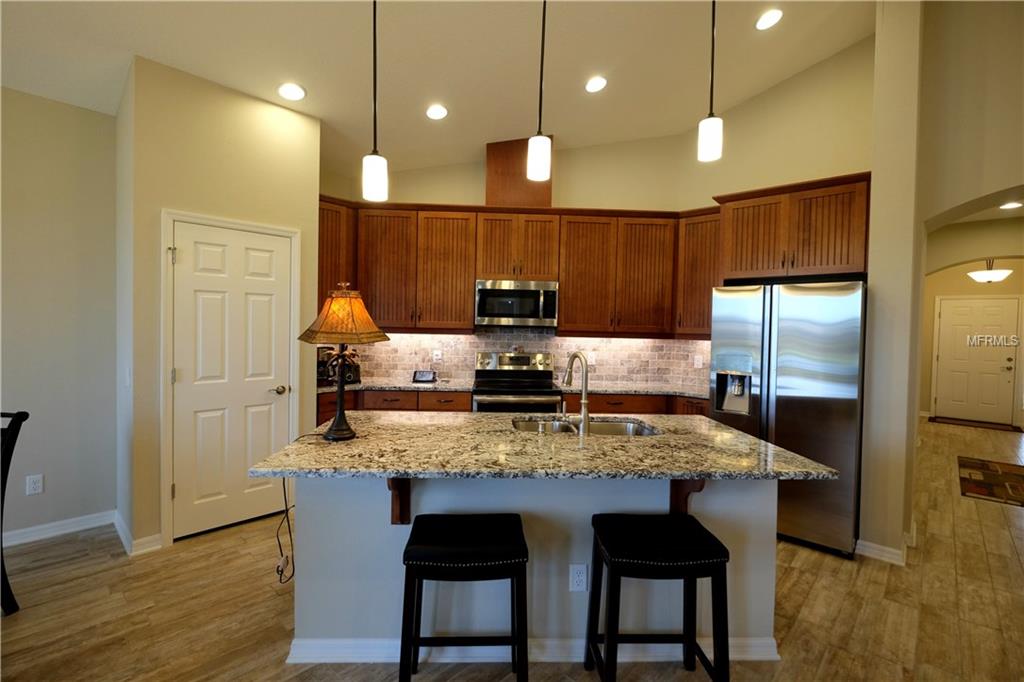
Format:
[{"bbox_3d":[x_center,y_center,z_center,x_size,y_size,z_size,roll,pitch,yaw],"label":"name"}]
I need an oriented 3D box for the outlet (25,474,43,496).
[{"bbox_3d":[-3.039,0.917,2.896,0.010,0.118,0.073,2,2,43],"label":"outlet"}]

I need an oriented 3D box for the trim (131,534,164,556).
[{"bbox_3d":[-2.249,1.250,2.795,0.016,0.090,0.150,2,2,43],"label":"trim"}]

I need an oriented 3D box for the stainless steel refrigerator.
[{"bbox_3d":[2.101,0.481,3.448,0.910,1.760,0.820,2,2,43],"label":"stainless steel refrigerator"}]

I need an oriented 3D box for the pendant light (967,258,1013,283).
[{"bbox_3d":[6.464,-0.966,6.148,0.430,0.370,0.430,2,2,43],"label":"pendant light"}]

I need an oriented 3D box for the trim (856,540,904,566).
[{"bbox_3d":[2.320,1.333,2.868,0.250,0.090,0.016,2,2,43],"label":"trim"}]

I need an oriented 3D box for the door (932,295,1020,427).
[{"bbox_3d":[7.768,0.325,7.625,0.914,2.030,0.050,3,2,43],"label":"door"}]

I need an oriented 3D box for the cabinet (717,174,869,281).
[{"bbox_3d":[2.226,-0.821,3.613,0.970,0.675,0.630,3,2,43],"label":"cabinet"}]

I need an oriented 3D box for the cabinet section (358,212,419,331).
[{"bbox_3d":[-1.129,-0.651,4.277,0.525,1.060,0.335,1,1,-2],"label":"cabinet section"}]

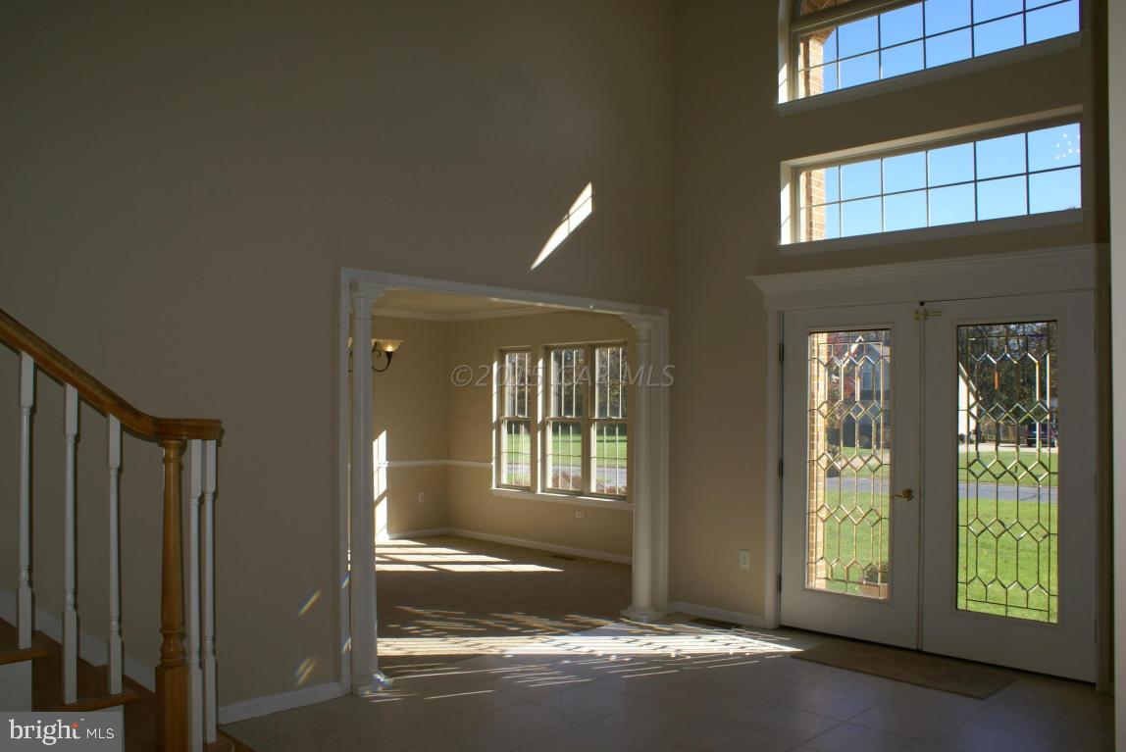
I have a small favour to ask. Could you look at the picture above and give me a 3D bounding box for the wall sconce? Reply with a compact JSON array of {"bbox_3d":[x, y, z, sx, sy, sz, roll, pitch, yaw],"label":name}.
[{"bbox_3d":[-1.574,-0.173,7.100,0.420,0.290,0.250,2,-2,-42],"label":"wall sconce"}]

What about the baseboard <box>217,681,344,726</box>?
[{"bbox_3d":[-1.324,1.550,3.986,0.640,0.085,0.020,2,-2,-42],"label":"baseboard"}]

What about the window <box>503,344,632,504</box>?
[{"bbox_3d":[-0.041,0.437,8.370,1.750,1.500,0.100,-1,-2,40],"label":"window"}]

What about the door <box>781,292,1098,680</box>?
[{"bbox_3d":[2.130,0.594,5.015,1.780,2.070,0.080,-1,-2,40],"label":"door"}]

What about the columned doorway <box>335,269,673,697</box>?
[{"bbox_3d":[-0.226,0.561,5.110,2.520,2.150,0.220,2,-2,-42],"label":"columned doorway"}]

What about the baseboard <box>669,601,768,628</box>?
[{"bbox_3d":[1.058,1.615,5.700,0.660,0.080,0.020,-1,-2,40],"label":"baseboard"}]

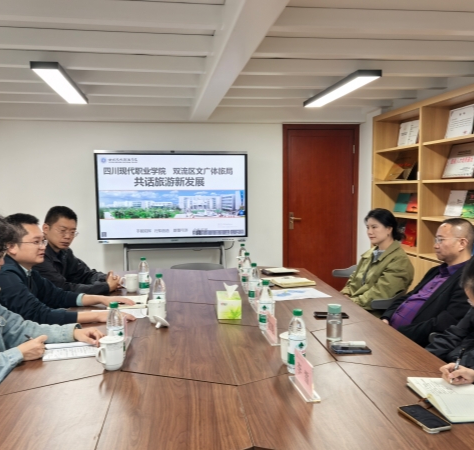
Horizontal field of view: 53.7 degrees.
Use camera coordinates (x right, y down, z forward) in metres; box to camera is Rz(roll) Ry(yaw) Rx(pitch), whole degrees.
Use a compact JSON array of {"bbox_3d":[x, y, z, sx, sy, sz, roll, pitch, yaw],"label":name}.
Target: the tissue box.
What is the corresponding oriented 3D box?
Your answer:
[{"bbox_3d":[-0.041,0.426,2.479,0.122,0.100,0.200,-1,4,-4],"label":"tissue box"}]

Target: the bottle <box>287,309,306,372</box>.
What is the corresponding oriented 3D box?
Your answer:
[{"bbox_3d":[0.221,0.423,1.708,0.065,0.228,0.065,-1,4,-9],"label":"bottle"}]

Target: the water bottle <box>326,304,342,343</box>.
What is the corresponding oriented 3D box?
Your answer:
[{"bbox_3d":[0.435,0.437,2.089,0.067,0.152,0.067,0,5,0],"label":"water bottle"}]

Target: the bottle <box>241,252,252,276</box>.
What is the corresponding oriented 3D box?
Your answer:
[{"bbox_3d":[0.072,0.306,3.202,0.066,0.231,0.066,0,5,0],"label":"bottle"}]

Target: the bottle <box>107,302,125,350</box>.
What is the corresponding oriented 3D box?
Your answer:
[{"bbox_3d":[-0.476,0.419,1.825,0.066,0.231,0.066,0,5,0],"label":"bottle"}]

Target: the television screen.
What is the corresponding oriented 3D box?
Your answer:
[{"bbox_3d":[-0.715,-0.314,5.316,1.700,1.030,0.090,-1,4,-9],"label":"television screen"}]

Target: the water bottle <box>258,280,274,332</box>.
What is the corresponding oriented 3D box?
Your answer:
[{"bbox_3d":[0.140,0.384,2.254,0.066,0.231,0.066,0,5,0],"label":"water bottle"}]

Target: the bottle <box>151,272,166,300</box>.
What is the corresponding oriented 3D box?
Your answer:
[{"bbox_3d":[-0.402,0.369,2.432,0.066,0.231,0.066,0,5,0],"label":"bottle"}]

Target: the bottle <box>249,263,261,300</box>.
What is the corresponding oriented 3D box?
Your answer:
[{"bbox_3d":[0.102,0.343,2.759,0.066,0.231,0.066,0,5,0],"label":"bottle"}]

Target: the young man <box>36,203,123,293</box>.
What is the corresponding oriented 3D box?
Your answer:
[{"bbox_3d":[-1.097,0.535,3.021,0.730,1.310,0.530,0,4,8],"label":"young man"}]

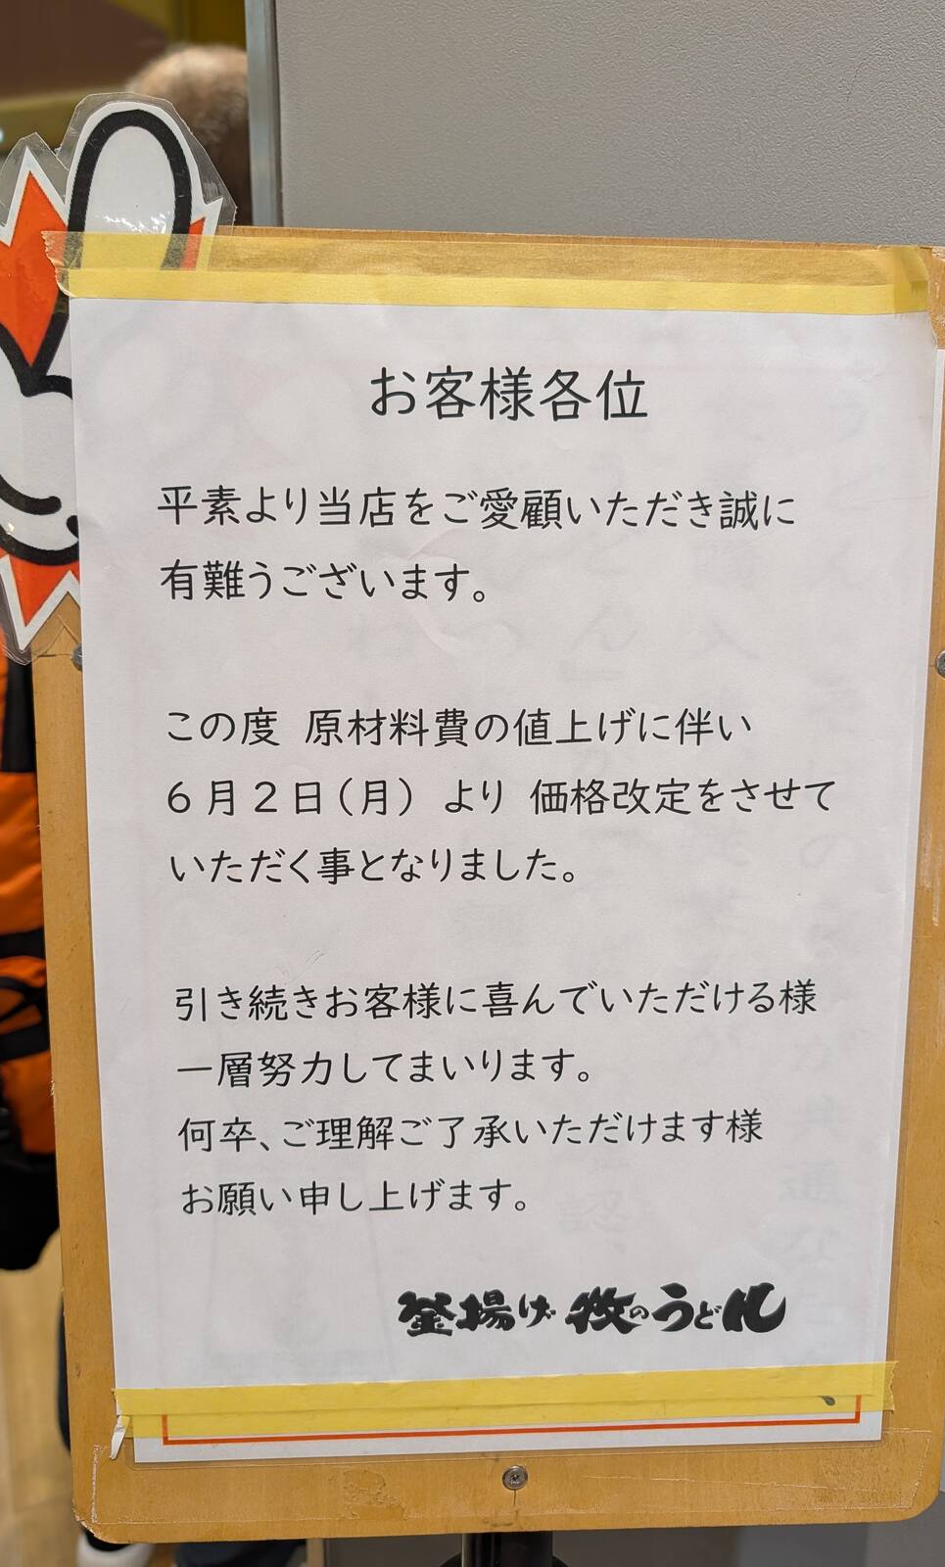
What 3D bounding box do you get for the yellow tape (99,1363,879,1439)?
[{"bbox_3d":[0.016,0.240,0.423,0.303,0.021,0.003,-1,8,-2],"label":"yellow tape"}]

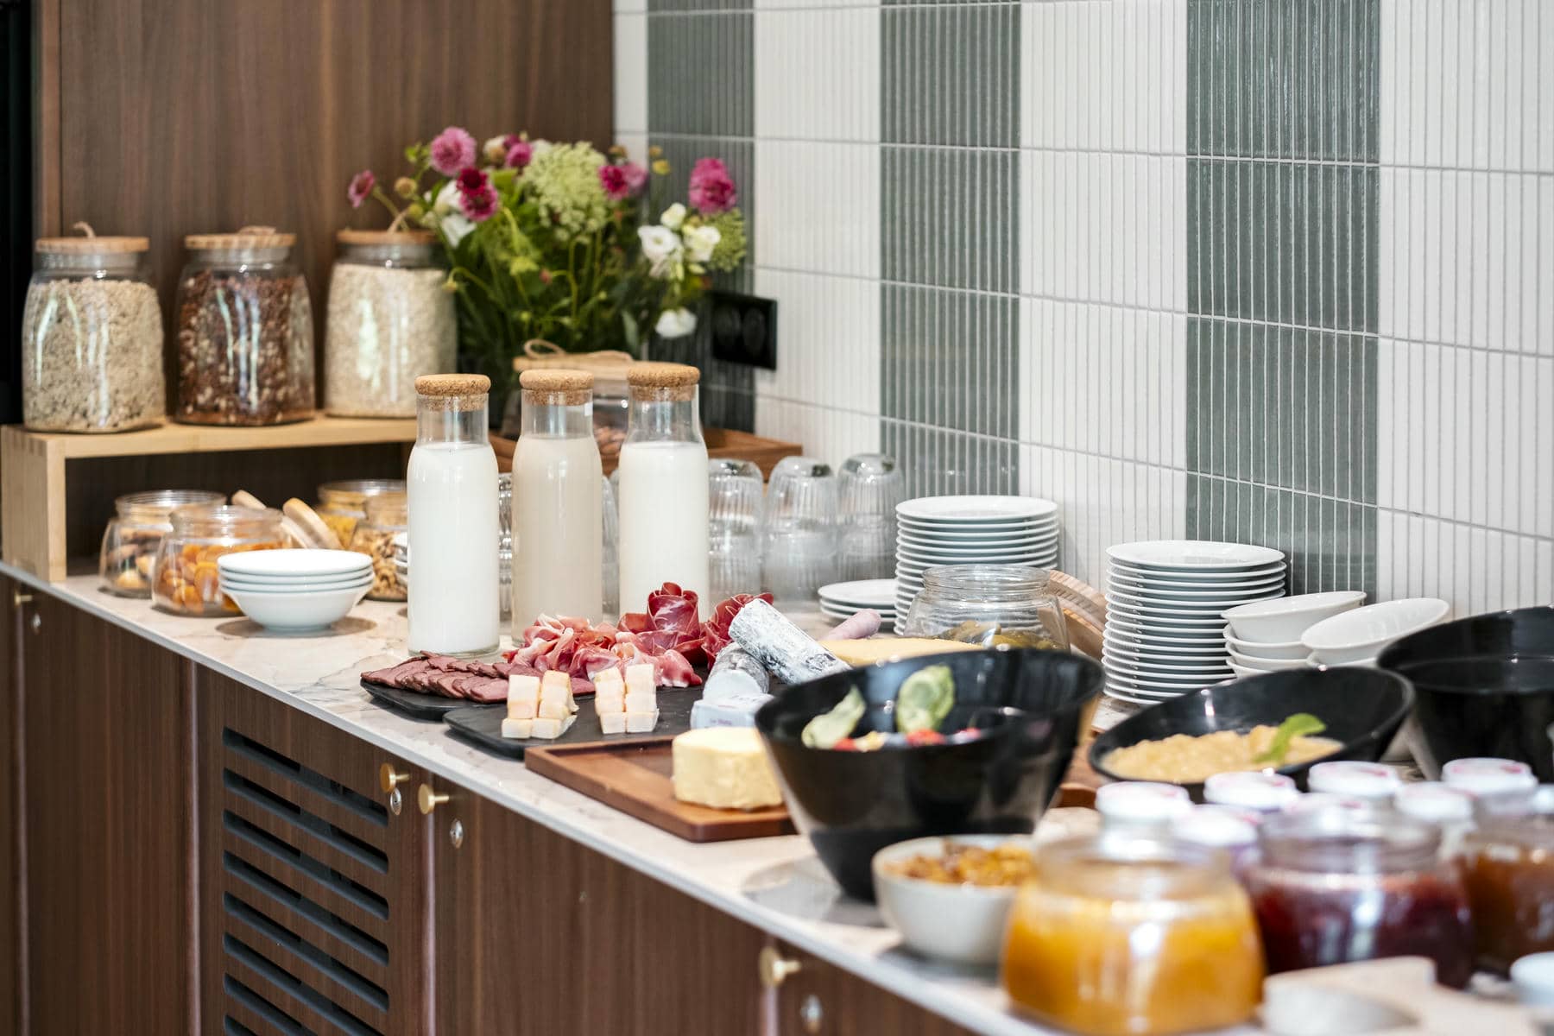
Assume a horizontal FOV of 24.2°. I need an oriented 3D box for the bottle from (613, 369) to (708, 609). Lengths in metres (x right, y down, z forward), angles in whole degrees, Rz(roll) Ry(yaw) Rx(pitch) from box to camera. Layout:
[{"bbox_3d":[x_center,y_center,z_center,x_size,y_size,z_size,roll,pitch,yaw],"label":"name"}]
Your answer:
[{"bbox_3d":[-0.107,-0.016,3.482,0.086,0.255,0.086,0,7,0],"label":"bottle"}]

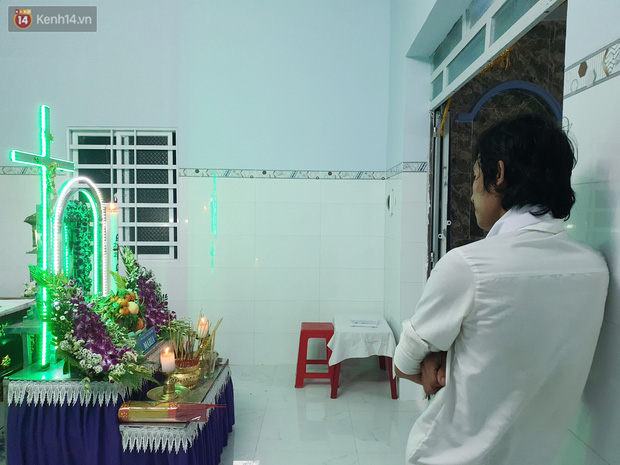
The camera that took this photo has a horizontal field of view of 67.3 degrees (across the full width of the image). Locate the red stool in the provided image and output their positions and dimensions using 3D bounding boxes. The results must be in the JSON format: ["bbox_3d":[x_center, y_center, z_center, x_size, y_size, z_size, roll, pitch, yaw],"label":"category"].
[{"bbox_3d":[0.059,1.016,3.926,0.355,0.458,0.355,0,2,-2],"label":"red stool"}]

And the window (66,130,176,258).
[{"bbox_3d":[-1.706,-0.356,4.278,1.000,1.200,0.110,0,2,0],"label":"window"}]

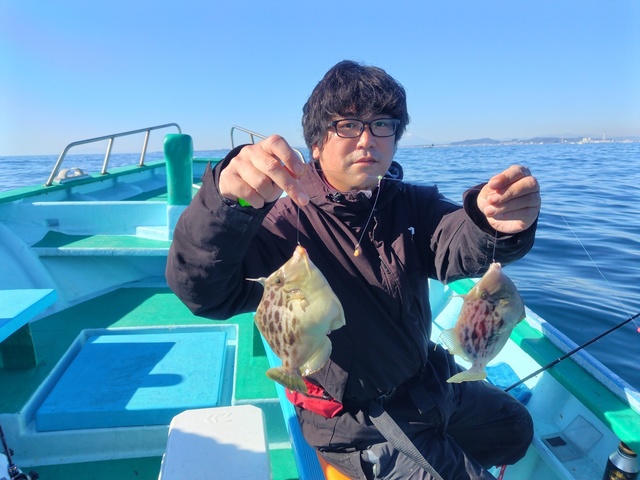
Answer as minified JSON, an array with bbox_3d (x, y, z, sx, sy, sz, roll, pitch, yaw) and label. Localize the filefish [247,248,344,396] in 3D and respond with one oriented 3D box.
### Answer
[{"bbox_3d":[-0.026,0.092,0.505,0.115,0.187,0.040,4,11,5],"label":"filefish"}]

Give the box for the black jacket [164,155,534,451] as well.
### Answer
[{"bbox_3d":[0.027,0.130,0.865,0.600,0.620,0.570,-4,13,-13],"label":"black jacket"}]

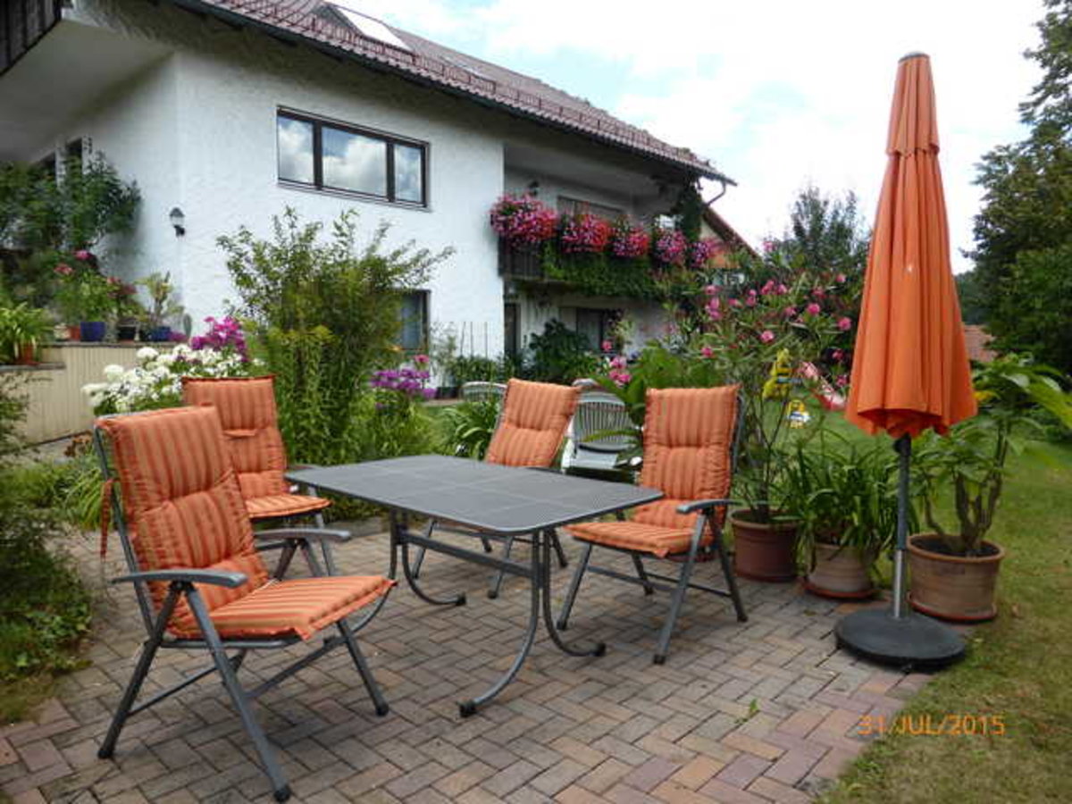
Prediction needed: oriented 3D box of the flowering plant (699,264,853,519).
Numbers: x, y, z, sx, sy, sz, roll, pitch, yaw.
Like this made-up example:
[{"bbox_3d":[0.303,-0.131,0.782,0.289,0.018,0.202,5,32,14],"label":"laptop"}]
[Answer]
[{"bbox_3d":[1.399,-0.024,4.366,0.840,1.490,0.820,1,4,18],"label":"flowering plant"}]

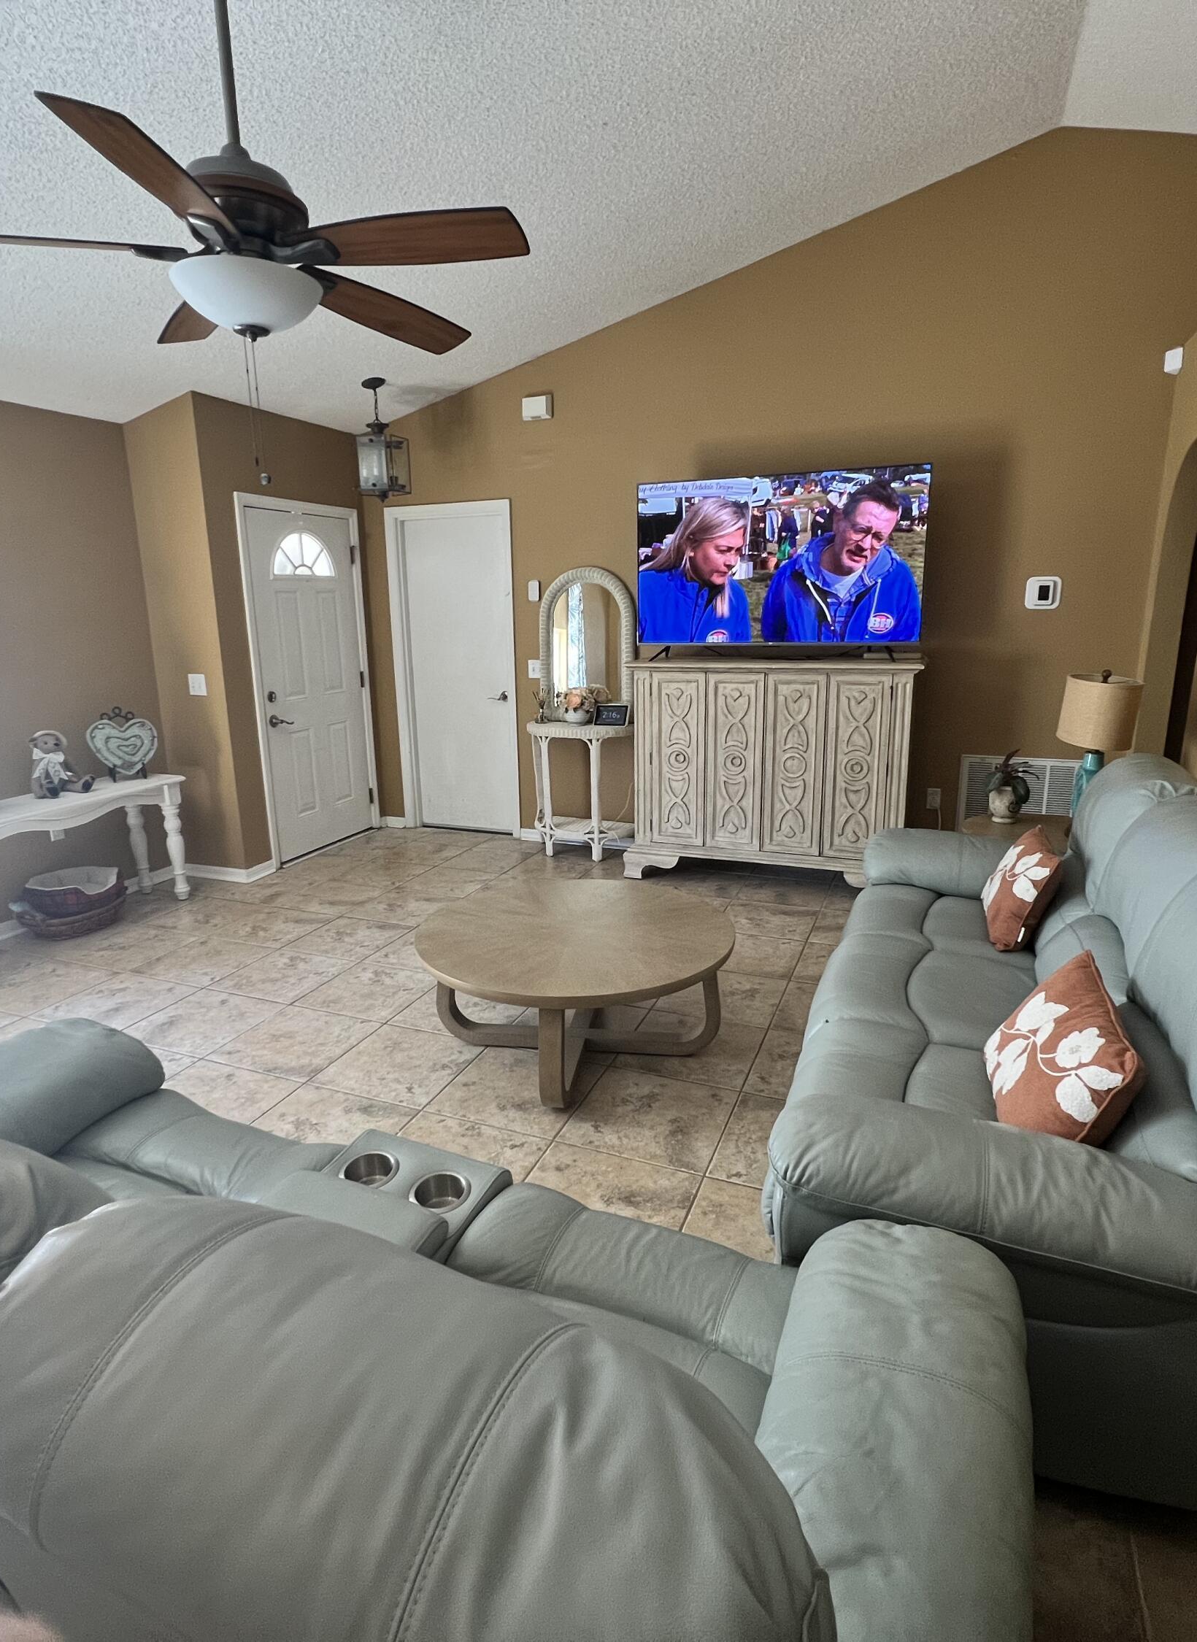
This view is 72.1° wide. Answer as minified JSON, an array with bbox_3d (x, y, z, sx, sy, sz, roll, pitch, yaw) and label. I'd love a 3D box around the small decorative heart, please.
[{"bbox_3d":[-2.407,-0.381,4.186,0.310,0.355,0.120,-9,16,-32],"label":"small decorative heart"}]

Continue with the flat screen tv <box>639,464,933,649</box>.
[{"bbox_3d":[0.893,-1.310,4.164,1.440,0.840,0.090,5,15,21],"label":"flat screen tv"}]

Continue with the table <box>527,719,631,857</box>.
[{"bbox_3d":[-0.105,-0.191,5.039,0.690,0.810,0.350,5,15,21],"label":"table"}]

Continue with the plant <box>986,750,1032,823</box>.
[{"bbox_3d":[1.749,-0.147,3.483,0.180,0.300,0.190,4,14,22],"label":"plant"}]

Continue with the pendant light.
[{"bbox_3d":[-1.212,-2.095,4.568,0.210,0.640,0.210,5,15,21],"label":"pendant light"}]

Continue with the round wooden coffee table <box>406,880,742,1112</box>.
[{"bbox_3d":[-0.063,0.535,2.625,0.990,0.405,0.990,-1,13,0],"label":"round wooden coffee table"}]

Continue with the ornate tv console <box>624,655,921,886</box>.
[{"bbox_3d":[0.916,-0.244,4.411,1.475,1.182,0.460,5,15,21],"label":"ornate tv console"}]

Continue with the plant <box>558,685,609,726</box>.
[{"bbox_3d":[-0.084,-0.691,4.891,0.260,0.230,0.220,5,15,21],"label":"plant"}]

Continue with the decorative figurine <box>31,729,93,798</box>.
[{"bbox_3d":[-2.454,-0.258,3.709,0.210,0.285,0.190,4,14,22],"label":"decorative figurine"}]

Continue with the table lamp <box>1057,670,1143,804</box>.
[{"bbox_3d":[2.007,-0.289,3.332,0.280,0.635,0.280,4,14,22],"label":"table lamp"}]

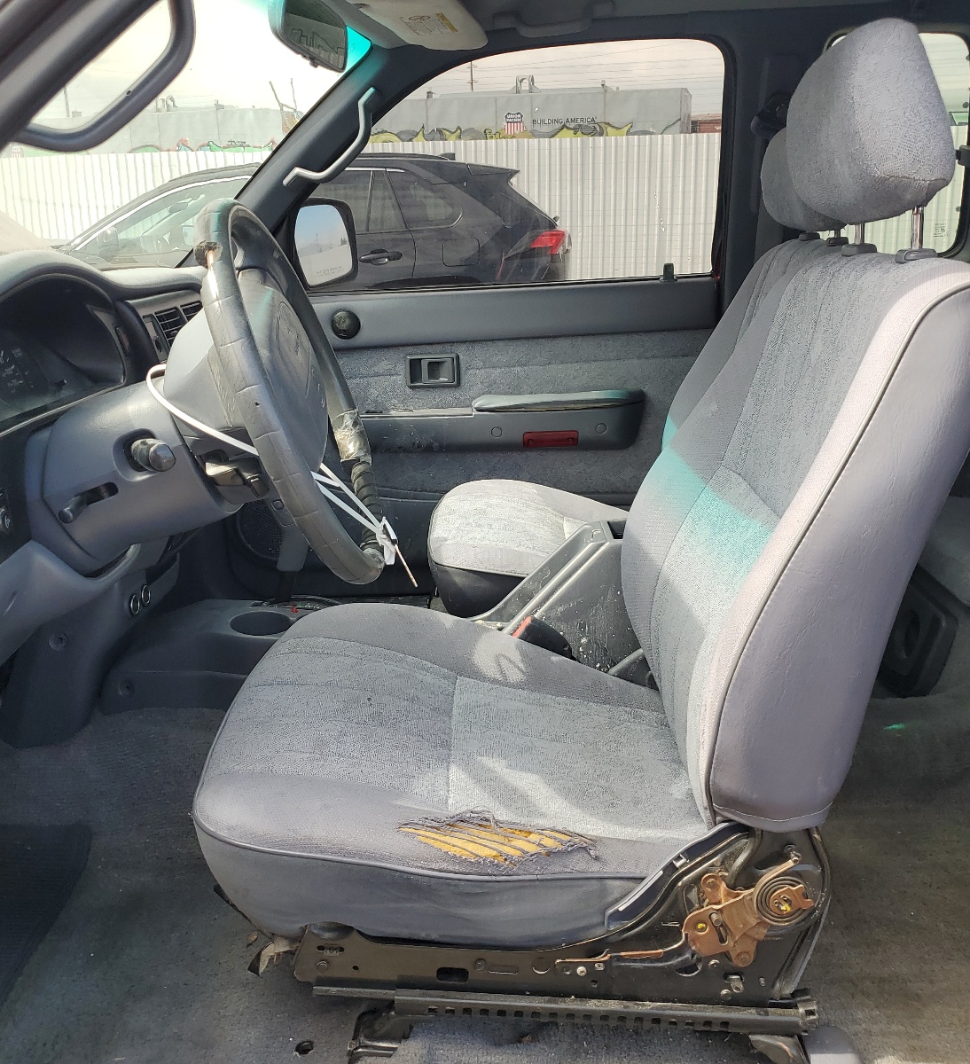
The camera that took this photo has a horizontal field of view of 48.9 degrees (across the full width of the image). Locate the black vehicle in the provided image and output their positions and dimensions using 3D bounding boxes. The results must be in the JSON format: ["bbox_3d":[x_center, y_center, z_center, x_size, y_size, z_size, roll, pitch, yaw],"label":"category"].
[{"bbox_3d":[-1.497,-1.869,8.145,4.600,1.700,1.860,1,14,9],"label":"black vehicle"}]

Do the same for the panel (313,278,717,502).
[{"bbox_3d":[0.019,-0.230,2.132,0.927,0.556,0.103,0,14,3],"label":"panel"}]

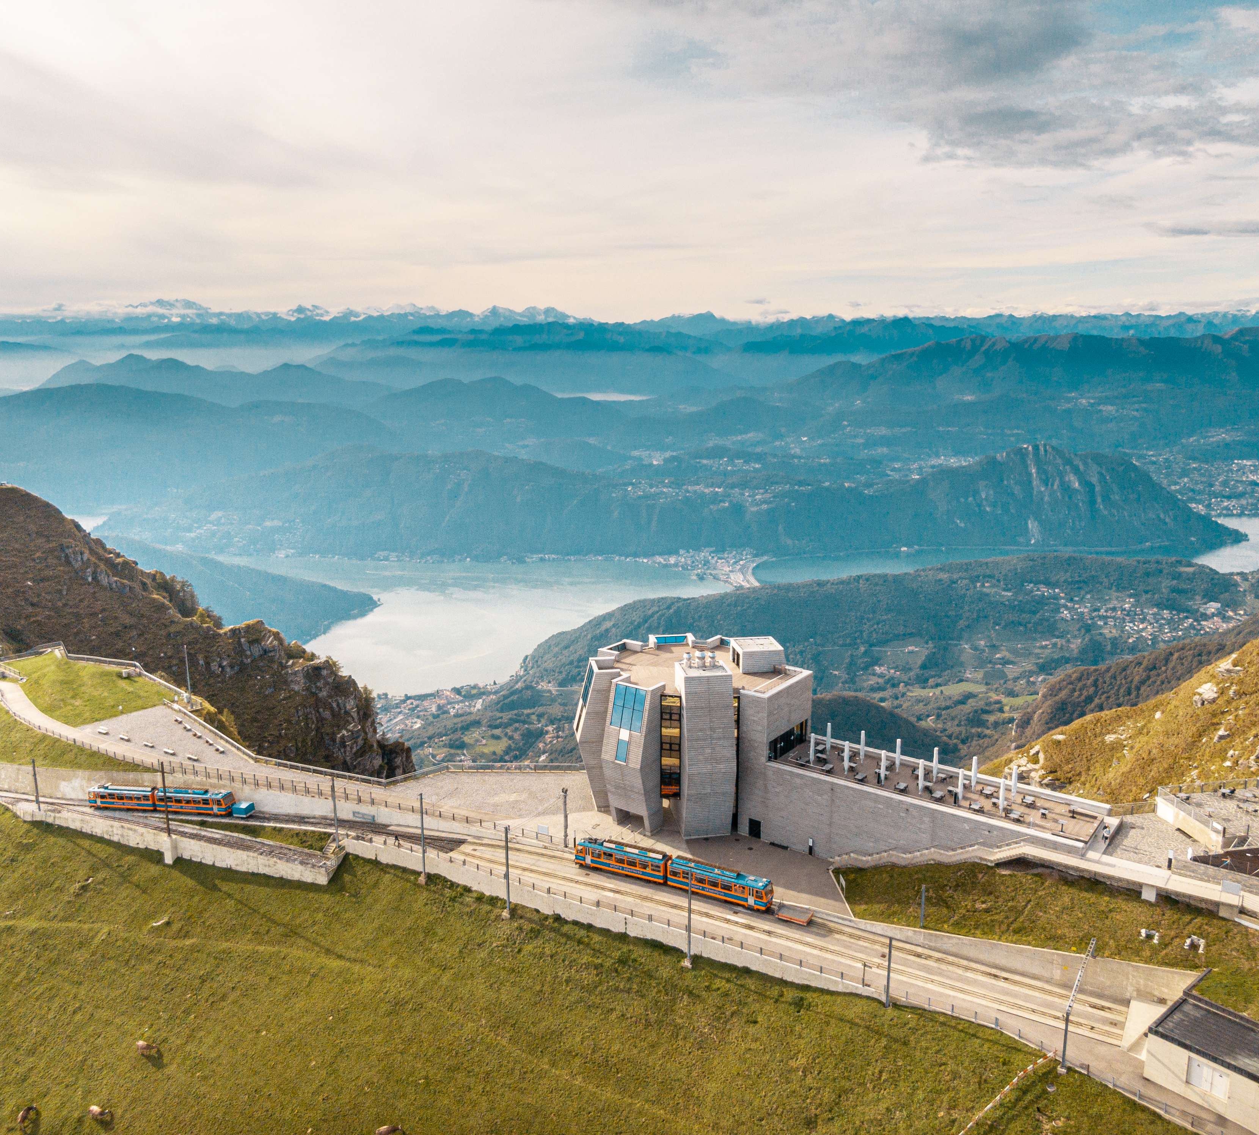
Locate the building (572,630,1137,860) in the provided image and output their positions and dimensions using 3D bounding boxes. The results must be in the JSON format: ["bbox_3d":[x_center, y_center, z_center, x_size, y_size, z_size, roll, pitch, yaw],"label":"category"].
[{"bbox_3d":[23.150,22.200,127.770,66.200,21.500,27.300,9,15,35],"label":"building"}]

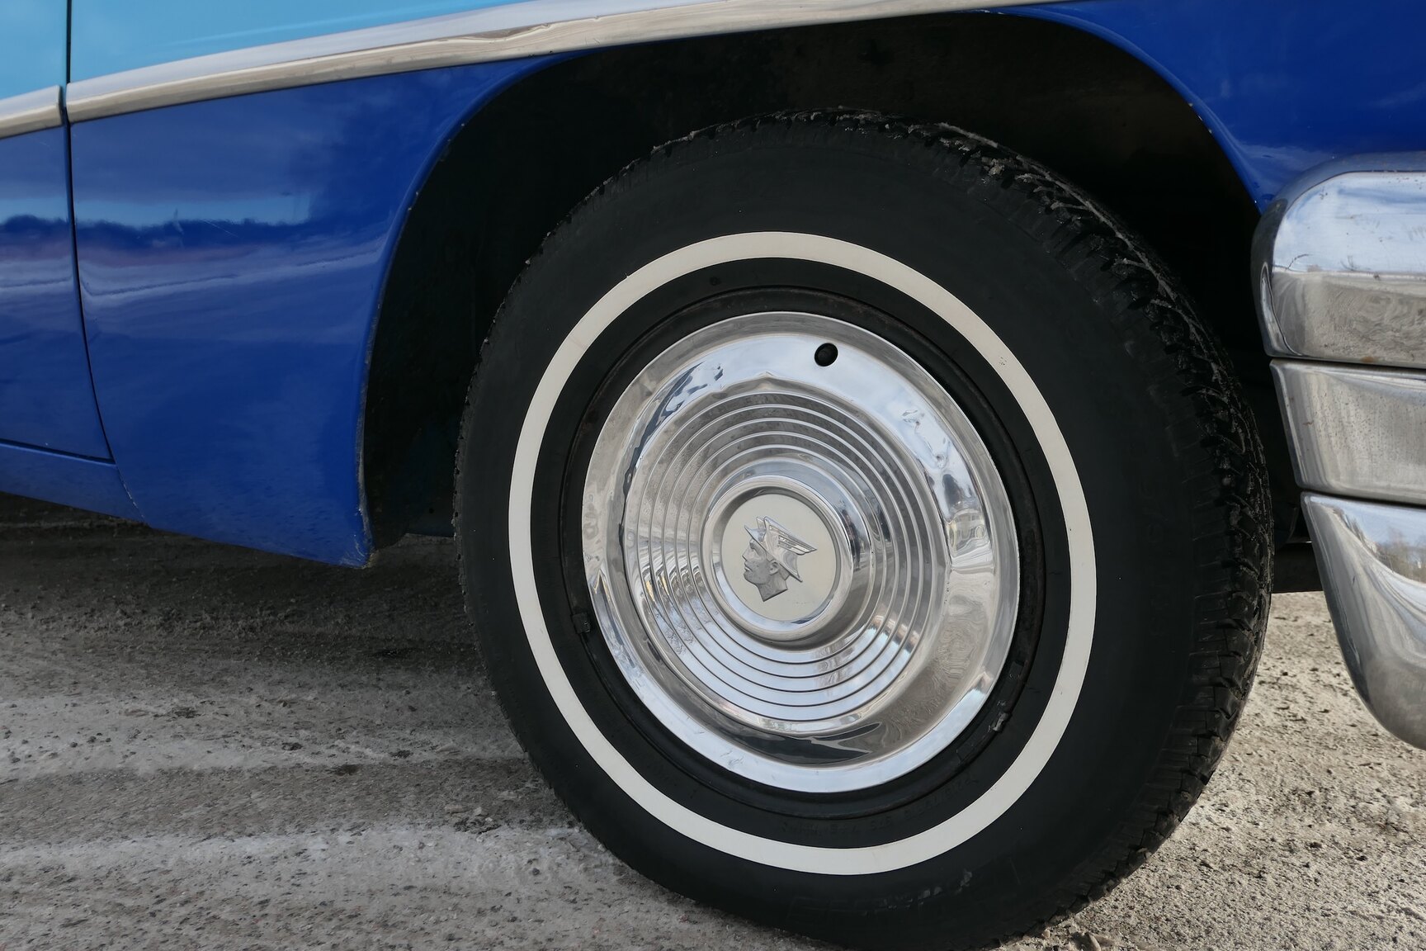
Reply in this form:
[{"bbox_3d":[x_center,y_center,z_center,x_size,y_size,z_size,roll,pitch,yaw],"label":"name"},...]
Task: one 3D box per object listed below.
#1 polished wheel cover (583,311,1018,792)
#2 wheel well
[{"bbox_3d":[0.050,0.064,0.893,0.378,0.378,0.048,6,10,30],"label":"polished wheel cover"},{"bbox_3d":[0.072,-0.123,0.920,0.760,0.420,0.280,6,10,30],"label":"wheel well"}]

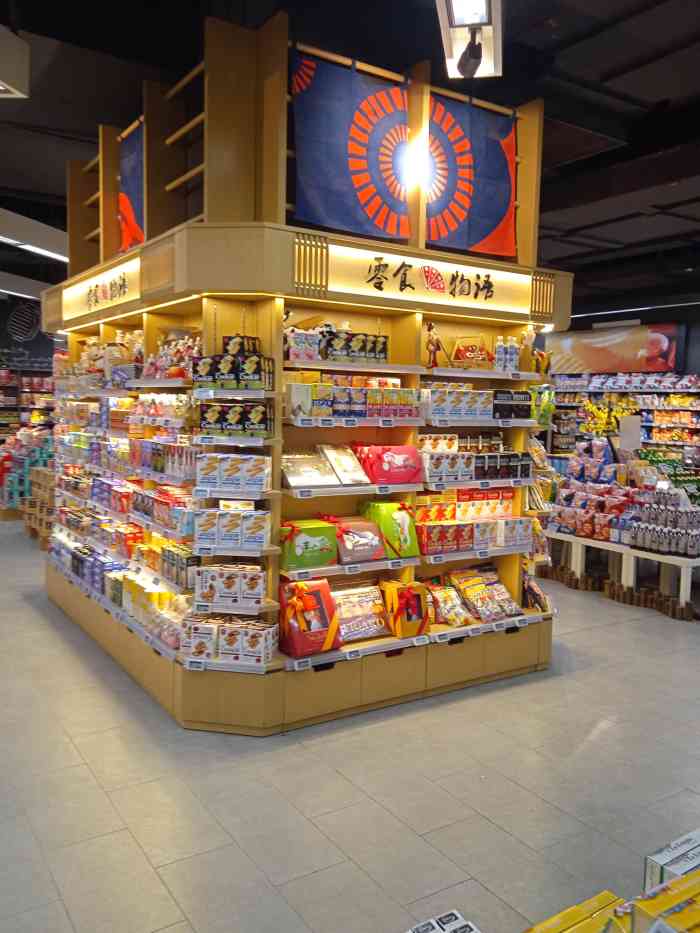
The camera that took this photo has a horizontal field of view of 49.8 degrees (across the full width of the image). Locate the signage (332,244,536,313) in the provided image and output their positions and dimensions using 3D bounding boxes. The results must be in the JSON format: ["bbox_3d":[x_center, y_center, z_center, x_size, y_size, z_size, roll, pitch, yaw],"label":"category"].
[{"bbox_3d":[0.474,-0.970,3.985,1.389,0.216,0.040,-2,6,-34],"label":"signage"}]

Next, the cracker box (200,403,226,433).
[{"bbox_3d":[-0.658,-0.218,3.645,0.111,0.159,0.054,2,5,11],"label":"cracker box"}]

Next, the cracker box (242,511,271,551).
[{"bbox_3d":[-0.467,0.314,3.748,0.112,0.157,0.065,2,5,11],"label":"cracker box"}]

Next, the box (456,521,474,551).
[{"bbox_3d":[0.666,0.418,4.444,0.117,0.164,0.058,-2,6,-34],"label":"box"}]

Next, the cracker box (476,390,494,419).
[{"bbox_3d":[0.760,-0.344,4.310,0.110,0.160,0.053,-2,6,-34],"label":"cracker box"}]

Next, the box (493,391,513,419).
[{"bbox_3d":[0.893,-0.362,4.457,0.139,0.167,0.055,-2,6,-34],"label":"box"}]

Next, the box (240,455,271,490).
[{"bbox_3d":[-0.464,0.033,3.704,0.118,0.187,0.055,2,5,10],"label":"box"}]

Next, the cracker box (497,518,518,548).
[{"bbox_3d":[0.959,0.408,4.583,0.119,0.178,0.060,-2,6,-34],"label":"cracker box"}]

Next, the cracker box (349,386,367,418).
[{"bbox_3d":[0.037,-0.326,3.889,0.095,0.156,0.055,-2,6,-34],"label":"cracker box"}]

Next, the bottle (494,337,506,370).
[{"bbox_3d":[0.904,-0.674,4.528,0.058,0.212,0.058,1,5,0],"label":"bottle"}]

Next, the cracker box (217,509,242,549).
[{"bbox_3d":[-0.588,0.319,3.750,0.118,0.187,0.055,2,5,10],"label":"cracker box"}]

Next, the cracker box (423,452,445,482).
[{"bbox_3d":[0.470,0.014,4.154,0.109,0.165,0.056,-2,6,-34],"label":"cracker box"}]

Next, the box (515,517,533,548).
[{"bbox_3d":[1.038,0.400,4.572,0.115,0.161,0.053,-2,6,-34],"label":"box"}]

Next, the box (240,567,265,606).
[{"bbox_3d":[-0.460,0.591,3.640,0.113,0.170,0.054,2,5,11],"label":"box"}]

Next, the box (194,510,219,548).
[{"bbox_3d":[-0.707,0.319,3.772,0.118,0.187,0.055,2,5,10],"label":"box"}]

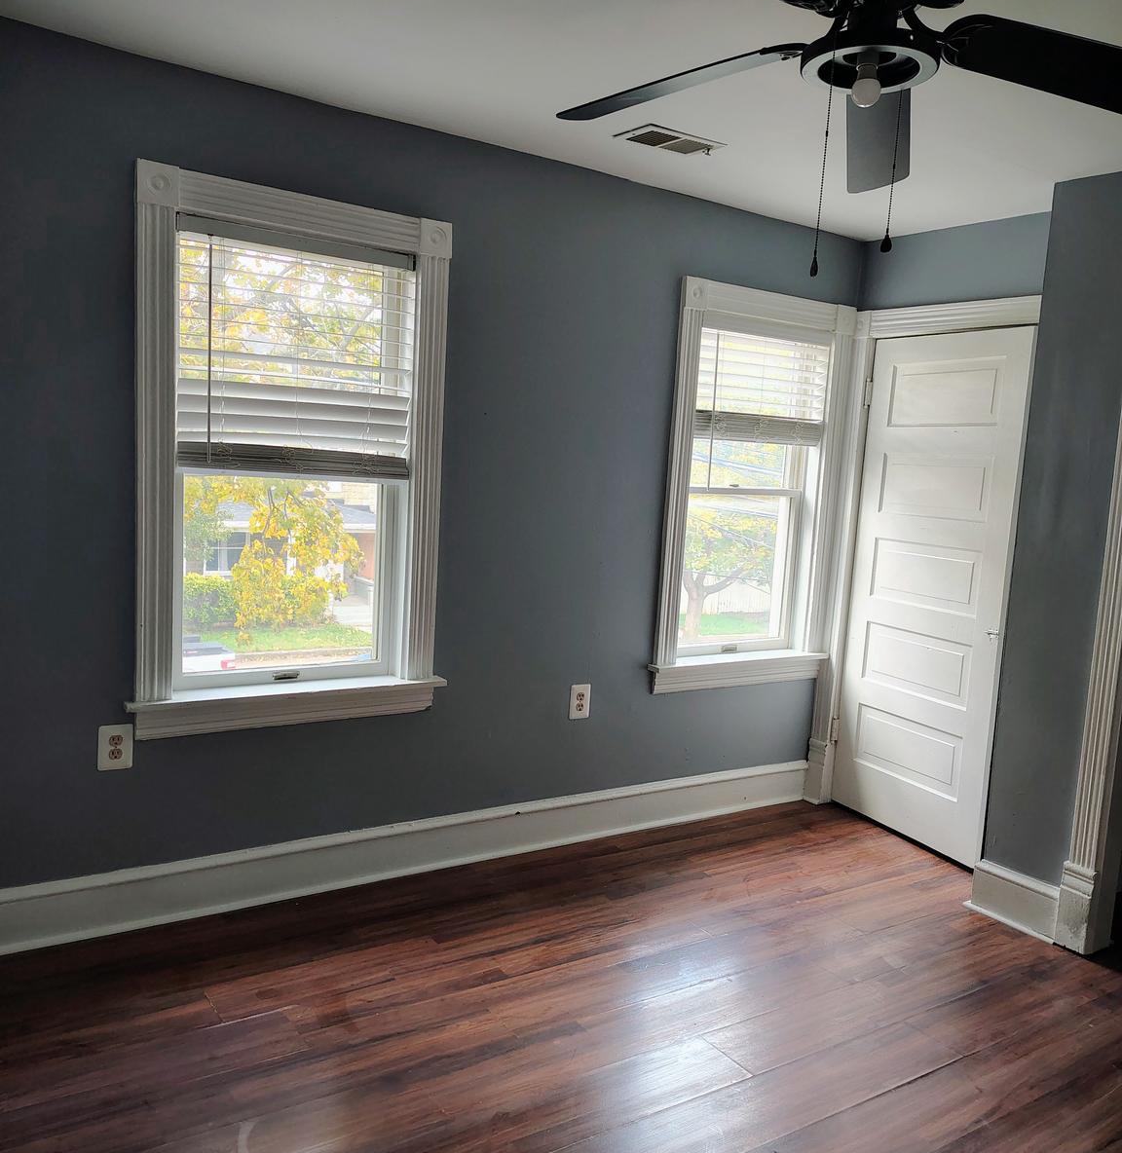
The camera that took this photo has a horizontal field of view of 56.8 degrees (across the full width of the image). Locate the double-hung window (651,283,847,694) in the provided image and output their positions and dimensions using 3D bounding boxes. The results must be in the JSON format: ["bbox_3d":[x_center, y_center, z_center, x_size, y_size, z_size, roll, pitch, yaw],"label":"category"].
[{"bbox_3d":[0.775,-0.336,4.205,1.010,1.590,0.140,-1,8,-34],"label":"double-hung window"}]

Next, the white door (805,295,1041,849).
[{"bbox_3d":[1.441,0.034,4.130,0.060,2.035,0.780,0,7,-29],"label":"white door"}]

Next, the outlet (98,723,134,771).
[{"bbox_3d":[-1.262,0.484,2.939,0.088,0.128,0.010,-1,8,-34],"label":"outlet"}]

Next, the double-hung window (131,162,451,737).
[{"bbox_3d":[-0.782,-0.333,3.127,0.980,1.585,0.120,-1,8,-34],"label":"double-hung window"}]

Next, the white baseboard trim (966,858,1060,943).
[{"bbox_3d":[1.498,1.059,3.431,0.040,0.174,0.328,-1,8,-34],"label":"white baseboard trim"}]

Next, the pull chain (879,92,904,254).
[{"bbox_3d":[0.666,-0.817,2.078,0.022,0.325,0.022,-1,8,-34],"label":"pull chain"}]

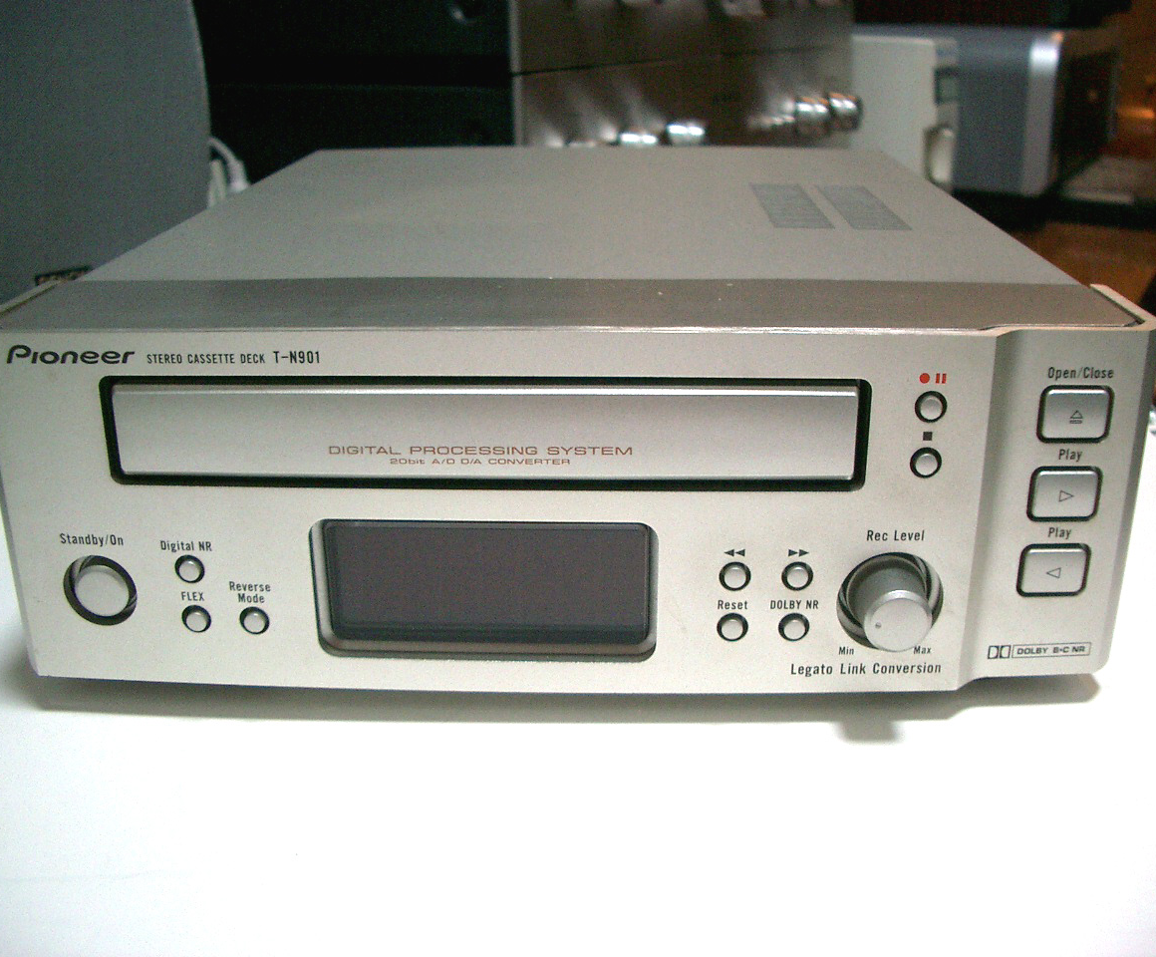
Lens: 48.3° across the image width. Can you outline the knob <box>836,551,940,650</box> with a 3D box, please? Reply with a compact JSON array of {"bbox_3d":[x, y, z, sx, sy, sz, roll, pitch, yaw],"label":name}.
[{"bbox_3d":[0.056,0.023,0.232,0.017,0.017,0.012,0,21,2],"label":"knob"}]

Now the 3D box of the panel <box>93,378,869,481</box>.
[{"bbox_3d":[-0.017,-0.009,0.228,0.132,0.017,0.006,0,21,2],"label":"panel"}]

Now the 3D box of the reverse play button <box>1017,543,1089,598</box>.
[{"bbox_3d":[0.088,0.017,0.239,0.012,0.009,0.004,0,21,2],"label":"reverse play button"}]

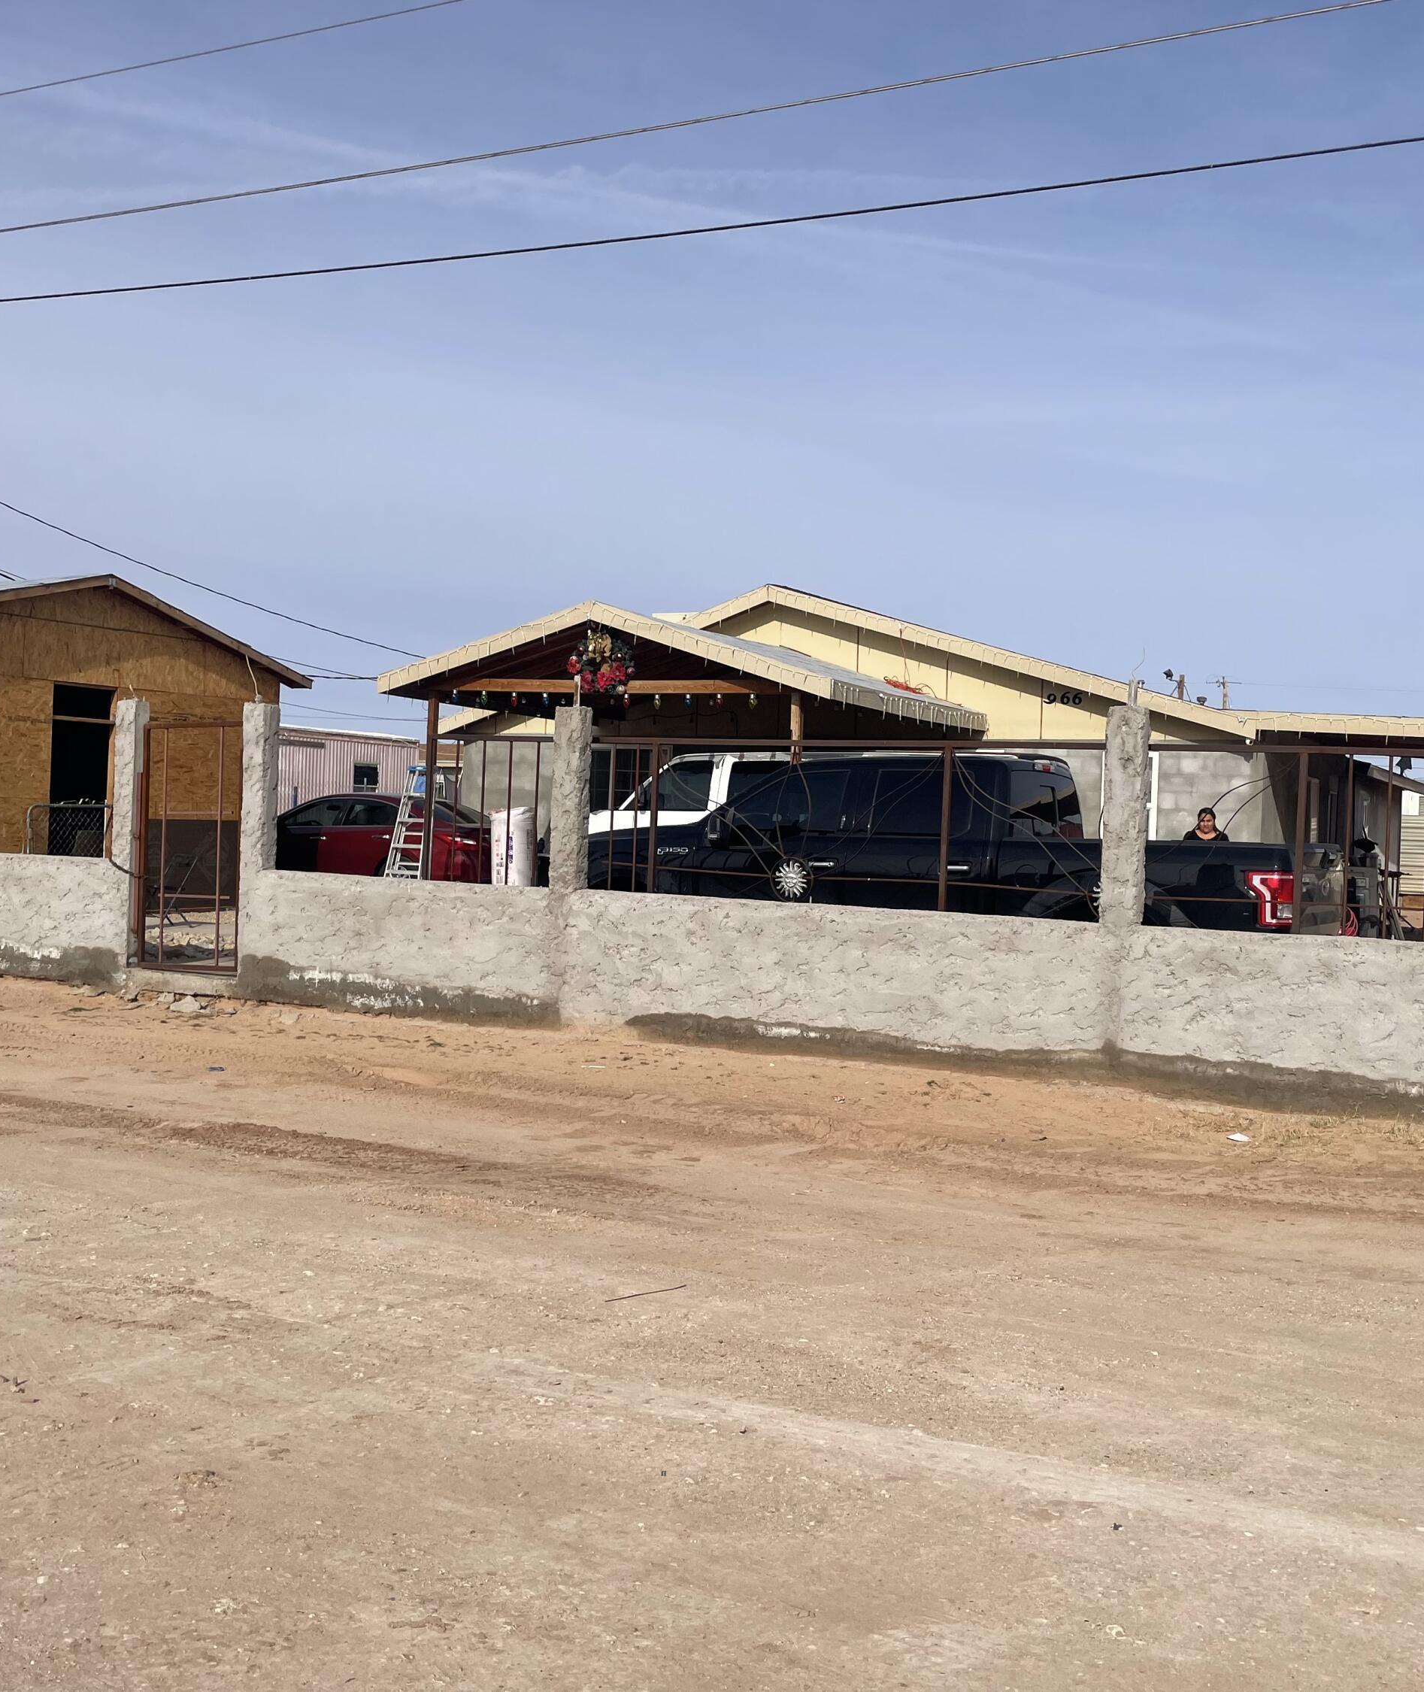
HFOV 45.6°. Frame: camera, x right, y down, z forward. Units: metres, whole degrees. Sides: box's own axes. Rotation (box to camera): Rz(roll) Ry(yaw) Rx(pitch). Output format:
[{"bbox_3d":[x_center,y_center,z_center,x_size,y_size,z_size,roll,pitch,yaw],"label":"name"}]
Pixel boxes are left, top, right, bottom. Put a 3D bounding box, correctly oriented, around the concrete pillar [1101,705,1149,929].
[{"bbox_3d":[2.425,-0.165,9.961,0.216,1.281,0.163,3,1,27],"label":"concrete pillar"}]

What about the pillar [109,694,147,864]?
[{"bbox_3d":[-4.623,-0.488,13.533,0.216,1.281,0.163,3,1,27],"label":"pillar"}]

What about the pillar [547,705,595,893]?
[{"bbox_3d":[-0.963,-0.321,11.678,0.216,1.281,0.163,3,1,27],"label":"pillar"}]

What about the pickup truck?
[{"bbox_3d":[1.506,0.366,12.518,5.870,1.950,2.100,3,1,28],"label":"pickup truck"}]

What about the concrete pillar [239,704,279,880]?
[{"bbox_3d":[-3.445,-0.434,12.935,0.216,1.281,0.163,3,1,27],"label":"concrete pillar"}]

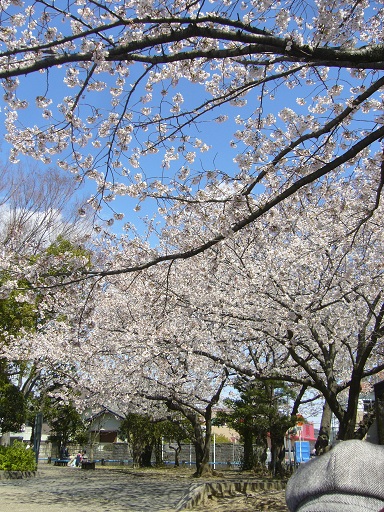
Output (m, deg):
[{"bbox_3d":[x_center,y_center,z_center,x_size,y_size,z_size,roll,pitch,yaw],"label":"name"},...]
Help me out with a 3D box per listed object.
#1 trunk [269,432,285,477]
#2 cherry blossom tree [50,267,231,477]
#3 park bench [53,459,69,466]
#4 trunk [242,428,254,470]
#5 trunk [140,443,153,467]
[{"bbox_3d":[3.904,9.260,24.182,0.615,1.923,0.615,-2,-20,8],"label":"trunk"},{"bbox_3d":[-2.451,5.195,24.639,8.567,9.748,7.282,1,-20,0],"label":"cherry blossom tree"},{"bbox_3d":[-7.684,12.262,30.754,1.250,0.430,0.450,1,-20,-1],"label":"park bench"},{"bbox_3d":[3.220,11.090,29.769,0.591,2.222,0.591,-1,-20,6],"label":"trunk"},{"bbox_3d":[-2.721,12.129,31.630,0.690,1.382,0.690,2,-20,-4],"label":"trunk"}]

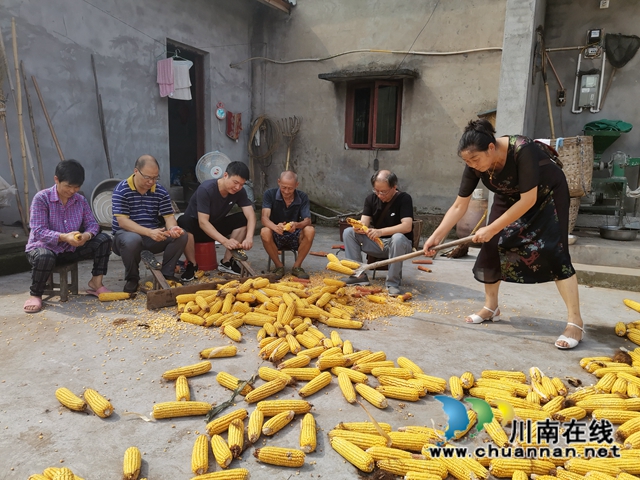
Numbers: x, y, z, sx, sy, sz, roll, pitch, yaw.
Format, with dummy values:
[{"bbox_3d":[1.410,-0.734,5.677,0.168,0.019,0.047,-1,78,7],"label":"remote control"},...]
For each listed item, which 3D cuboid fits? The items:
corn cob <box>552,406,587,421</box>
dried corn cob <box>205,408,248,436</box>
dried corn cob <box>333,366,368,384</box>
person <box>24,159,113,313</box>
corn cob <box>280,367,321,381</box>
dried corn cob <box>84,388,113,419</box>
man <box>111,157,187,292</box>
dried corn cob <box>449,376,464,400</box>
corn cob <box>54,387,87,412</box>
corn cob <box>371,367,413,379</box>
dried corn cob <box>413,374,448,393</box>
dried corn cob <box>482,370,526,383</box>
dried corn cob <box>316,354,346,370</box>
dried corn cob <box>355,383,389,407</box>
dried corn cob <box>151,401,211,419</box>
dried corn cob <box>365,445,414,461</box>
[{"bbox_3d":[1.000,0.700,1.926,0.157,0.047,0.047,-1,9,-17],"label":"corn cob"},{"bbox_3d":[-0.348,0.689,1.823,0.048,0.048,0.191,11,14,39],"label":"dried corn cob"},{"bbox_3d":[0.139,0.635,2.254,0.190,0.049,0.049,7,11,33],"label":"dried corn cob"},{"bbox_3d":[-1.832,-0.079,3.511,0.600,0.970,0.680,-5,11,-35],"label":"person"},{"bbox_3d":[-0.090,0.625,2.245,0.193,0.060,0.060,2,10,1],"label":"corn cob"},{"bbox_3d":[-0.899,0.660,1.946,0.057,0.057,0.230,-8,13,-42],"label":"dried corn cob"},{"bbox_3d":[-1.315,-0.165,3.682,0.570,0.962,0.770,-8,14,-43],"label":"man"},{"bbox_3d":[0.613,0.662,2.150,0.050,0.050,0.192,3,9,9],"label":"dried corn cob"},{"bbox_3d":[-1.004,0.644,1.939,0.200,0.053,0.053,9,13,35],"label":"corn cob"},{"bbox_3d":[0.342,0.626,2.258,0.191,0.051,0.051,3,11,8],"label":"corn cob"},{"bbox_3d":[0.497,0.652,2.188,0.176,0.057,0.057,7,11,28],"label":"dried corn cob"},{"bbox_3d":[0.863,0.647,2.263,0.208,0.059,0.059,2,10,4],"label":"dried corn cob"},{"bbox_3d":[0.059,0.604,2.367,0.166,0.063,0.063,-1,10,-15],"label":"dried corn cob"},{"bbox_3d":[0.219,0.662,2.045,0.052,0.052,0.192,-5,13,-33],"label":"dried corn cob"},{"bbox_3d":[-0.546,0.671,1.897,0.236,0.064,0.064,0,10,-8],"label":"dried corn cob"},{"bbox_3d":[0.239,0.733,1.643,0.170,0.048,0.048,4,11,9],"label":"dried corn cob"}]

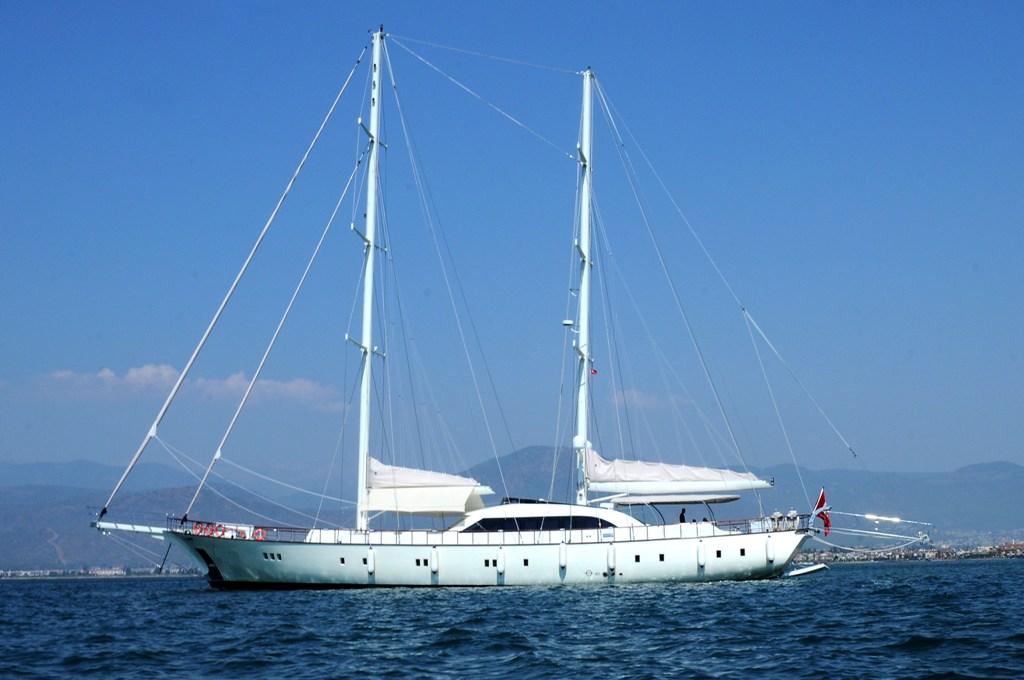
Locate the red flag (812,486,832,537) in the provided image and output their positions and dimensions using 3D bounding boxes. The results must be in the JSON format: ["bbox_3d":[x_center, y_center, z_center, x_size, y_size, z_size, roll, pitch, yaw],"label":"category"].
[{"bbox_3d":[18.053,9.981,74.190,1.072,2.822,0.550,-3,-10,13],"label":"red flag"}]

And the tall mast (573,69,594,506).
[{"bbox_3d":[4.575,-3.636,79.720,0.500,27.831,0.450,-1,-10,13],"label":"tall mast"}]

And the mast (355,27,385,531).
[{"bbox_3d":[-9.178,-4.516,83.098,0.520,33.441,0.450,-1,-10,13],"label":"mast"}]

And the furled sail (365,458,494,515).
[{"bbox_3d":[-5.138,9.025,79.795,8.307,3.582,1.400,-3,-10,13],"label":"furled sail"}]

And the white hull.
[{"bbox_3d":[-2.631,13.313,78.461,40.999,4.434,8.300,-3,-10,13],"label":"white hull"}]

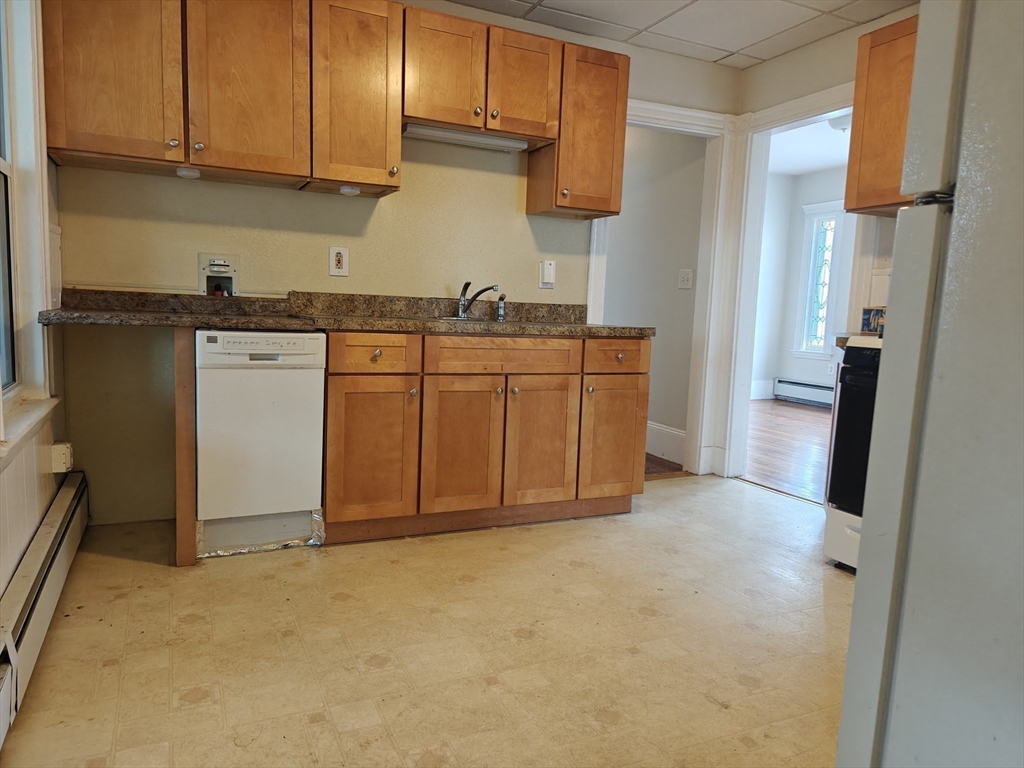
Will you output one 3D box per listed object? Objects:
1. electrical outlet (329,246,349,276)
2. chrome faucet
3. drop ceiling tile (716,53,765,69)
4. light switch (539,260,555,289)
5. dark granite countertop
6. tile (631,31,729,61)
[{"bbox_3d":[-0.819,-0.578,3.231,0.088,0.130,0.010,-1,8,-25],"label":"electrical outlet"},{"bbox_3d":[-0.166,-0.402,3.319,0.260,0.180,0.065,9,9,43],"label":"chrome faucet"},{"bbox_3d":[1.325,-1.879,3.948,0.215,0.018,0.168,-1,8,-25],"label":"drop ceiling tile"},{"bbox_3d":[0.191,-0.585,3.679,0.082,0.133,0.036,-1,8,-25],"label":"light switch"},{"bbox_3d":[-0.573,-0.320,3.023,2.480,0.142,0.655,-1,8,-25],"label":"dark granite countertop"},{"bbox_3d":[0.939,-1.873,3.772,0.605,0.018,0.168,-1,8,-25],"label":"tile"}]

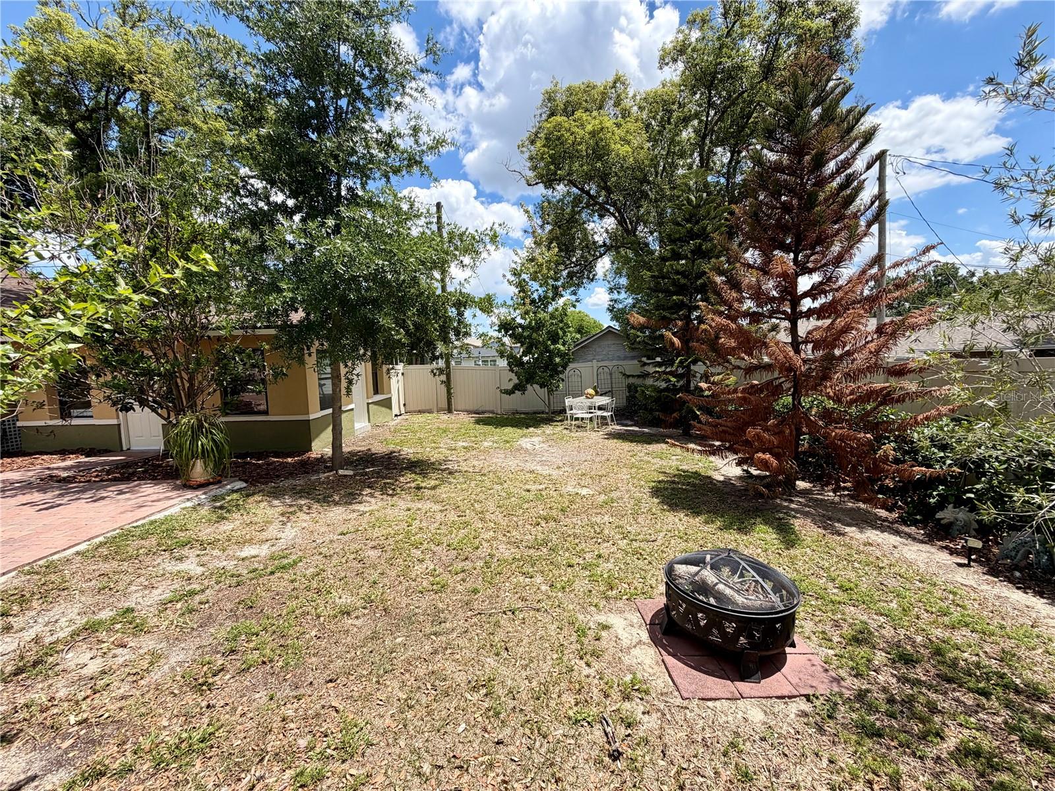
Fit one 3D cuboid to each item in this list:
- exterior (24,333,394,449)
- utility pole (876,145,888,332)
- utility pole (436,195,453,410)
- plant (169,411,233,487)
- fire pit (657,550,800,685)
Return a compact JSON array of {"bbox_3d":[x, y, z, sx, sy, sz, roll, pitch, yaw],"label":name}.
[{"bbox_3d":[-8.113,-0.281,12.110,6.800,2.650,5.500,-1,5,2],"label":"exterior"},{"bbox_3d":[10.697,-3.371,13.075,0.200,7.860,0.200,-2,5,0],"label":"utility pole"},{"bbox_3d":[-2.905,-2.995,15.041,0.200,7.300,0.200,-2,5,0],"label":"utility pole"},{"bbox_3d":[-5.273,0.864,6.780,0.840,1.120,0.840,-2,5,0],"label":"plant"},{"bbox_3d":[1.256,1.255,2.670,0.780,0.590,0.780,-2,5,0],"label":"fire pit"}]

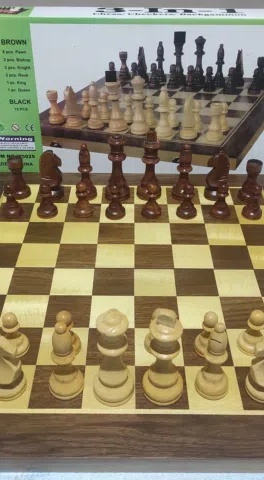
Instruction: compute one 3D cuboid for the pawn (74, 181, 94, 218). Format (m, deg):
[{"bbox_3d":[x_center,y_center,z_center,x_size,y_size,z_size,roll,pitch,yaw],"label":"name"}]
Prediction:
[{"bbox_3d":[-0.068,-0.059,0.650,0.029,0.049,0.029,0,38,0],"label":"pawn"}]

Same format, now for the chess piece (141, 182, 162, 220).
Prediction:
[{"bbox_3d":[0.028,-0.057,0.649,0.029,0.049,0.029,0,38,0],"label":"chess piece"}]

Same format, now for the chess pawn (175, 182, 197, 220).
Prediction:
[{"bbox_3d":[0.078,-0.058,0.653,0.029,0.049,0.029,0,37,0],"label":"chess pawn"}]

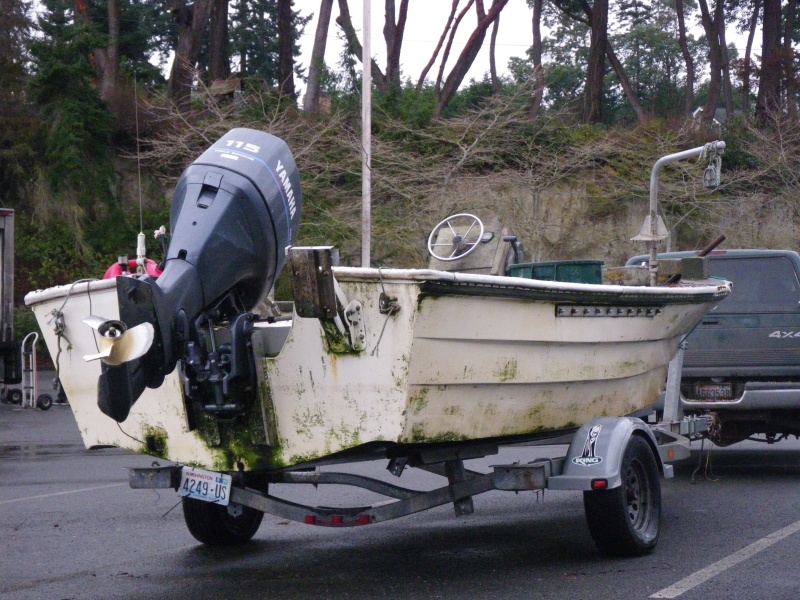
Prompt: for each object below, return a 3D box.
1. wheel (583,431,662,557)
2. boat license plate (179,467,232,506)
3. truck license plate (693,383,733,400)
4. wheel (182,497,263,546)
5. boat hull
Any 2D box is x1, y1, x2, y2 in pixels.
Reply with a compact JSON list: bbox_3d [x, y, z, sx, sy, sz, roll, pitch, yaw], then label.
[{"bbox_3d":[1.119,0.980,8.901,0.183,0.591,0.591,-3,-2,29],"label":"wheel"},{"bbox_3d":[-1.001,0.961,9.170,0.305,0.152,0.012,7,0,27],"label":"boat license plate"},{"bbox_3d":[2.526,0.742,14.350,0.305,0.152,0.012,-1,-1,13],"label":"truck license plate"},{"bbox_3d":[-0.987,1.092,10.058,0.183,0.591,0.591,-3,-2,29],"label":"wheel"},{"bbox_3d":[0.797,0.319,10.881,2.170,0.930,6.850,-3,-1,29],"label":"boat hull"}]

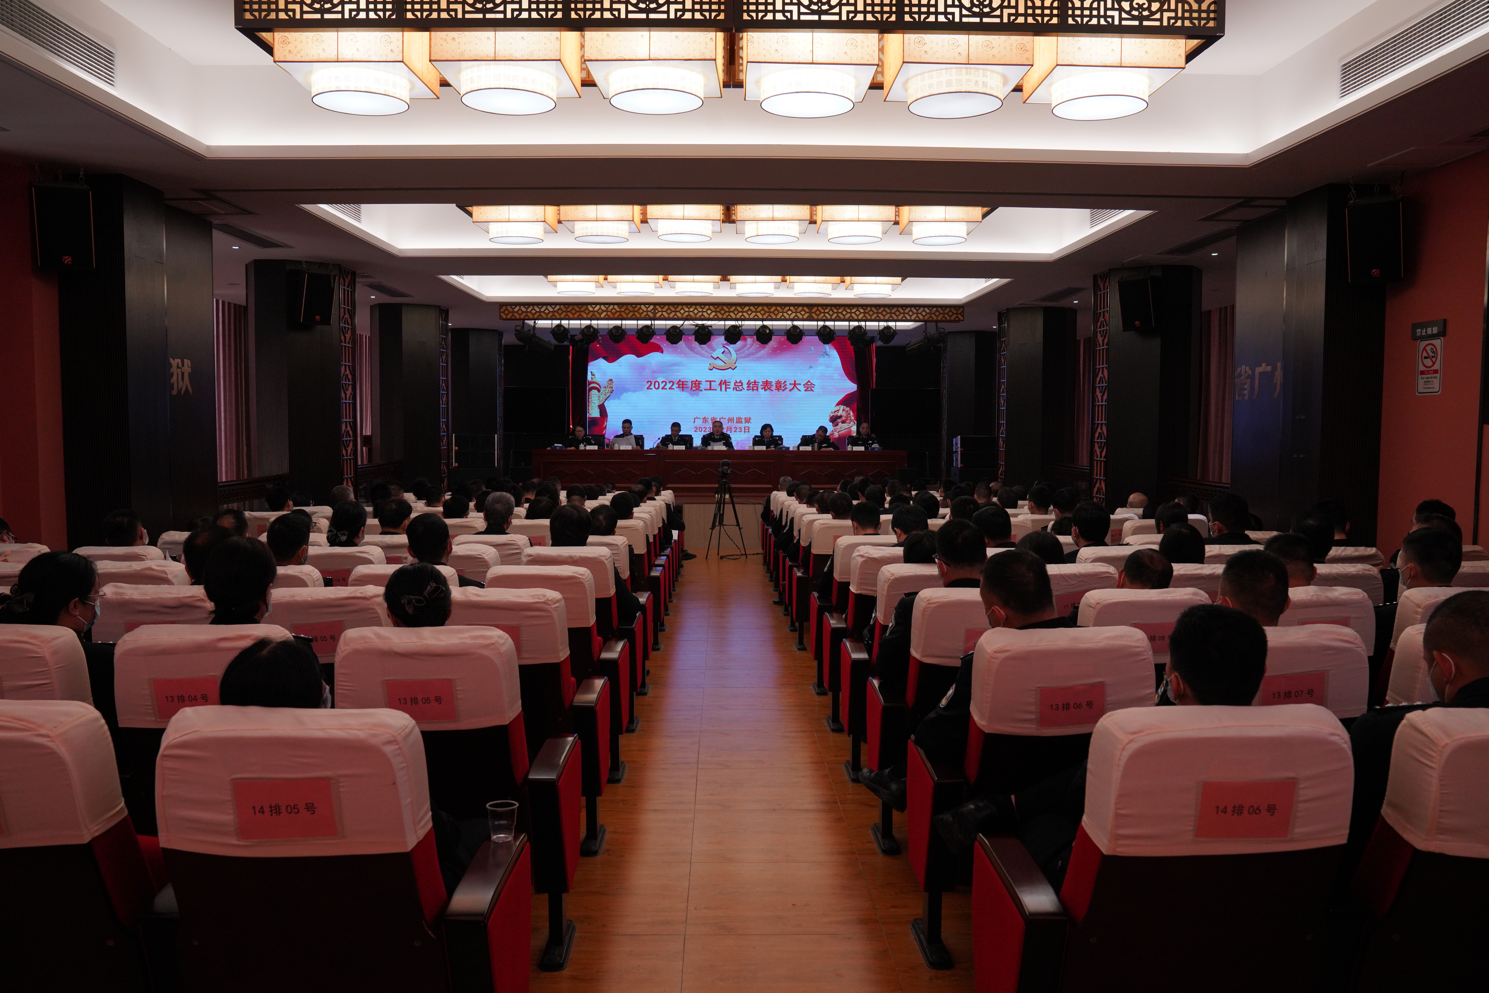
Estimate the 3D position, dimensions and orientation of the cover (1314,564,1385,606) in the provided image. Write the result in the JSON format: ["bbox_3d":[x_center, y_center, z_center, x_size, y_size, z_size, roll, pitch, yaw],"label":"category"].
[{"bbox_3d":[2.599,0.433,4.759,0.441,0.255,0.150,0,14,-1],"label":"cover"}]

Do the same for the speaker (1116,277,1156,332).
[{"bbox_3d":[3.969,-1.954,10.794,0.295,0.500,0.290,3,23,34],"label":"speaker"}]

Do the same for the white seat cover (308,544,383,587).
[{"bbox_3d":[-2.124,0.389,5.600,0.465,0.255,0.185,0,4,-1],"label":"white seat cover"}]

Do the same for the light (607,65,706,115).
[{"bbox_3d":[-0.422,-1.957,5.198,0.460,0.112,0.460,0,4,-1],"label":"light"}]

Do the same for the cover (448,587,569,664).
[{"bbox_3d":[-0.869,0.457,3.818,0.465,0.255,0.185,0,4,-1],"label":"cover"}]

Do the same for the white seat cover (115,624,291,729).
[{"bbox_3d":[-1.427,0.486,2.918,0.465,0.255,0.185,0,4,-1],"label":"white seat cover"}]

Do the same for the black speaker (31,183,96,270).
[{"bbox_3d":[-4.654,-1.838,7.353,0.360,0.550,0.360,-2,16,-25],"label":"black speaker"}]

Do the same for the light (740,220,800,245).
[{"bbox_3d":[0.243,-2.239,9.146,0.460,0.112,0.460,0,4,-1],"label":"light"}]

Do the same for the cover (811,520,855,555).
[{"bbox_3d":[0.756,0.306,8.120,0.465,0.255,0.185,0,4,-1],"label":"cover"}]

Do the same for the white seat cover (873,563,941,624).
[{"bbox_3d":[0.813,0.428,4.654,0.465,0.260,0.150,0,12,-1],"label":"white seat cover"}]

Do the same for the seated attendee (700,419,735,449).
[{"bbox_3d":[-0.473,-0.675,18.561,0.580,1.270,0.700,0,4,-1],"label":"seated attendee"}]

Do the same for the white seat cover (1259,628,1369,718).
[{"bbox_3d":[1.362,0.463,2.817,0.440,0.240,0.155,0,12,-4],"label":"white seat cover"}]

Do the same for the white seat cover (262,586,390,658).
[{"bbox_3d":[-1.409,0.423,3.642,0.440,0.240,0.155,0,12,2],"label":"white seat cover"}]

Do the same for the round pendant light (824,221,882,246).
[{"bbox_3d":[1.068,-2.527,10.356,0.523,0.127,0.523,0,4,-1],"label":"round pendant light"}]

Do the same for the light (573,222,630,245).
[{"bbox_3d":[-1.362,-2.517,10.296,0.523,0.127,0.523,0,4,-1],"label":"light"}]

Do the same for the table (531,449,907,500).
[{"bbox_3d":[-0.403,-0.384,17.810,6.127,0.770,0.600,0,4,-1],"label":"table"}]

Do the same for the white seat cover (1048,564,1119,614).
[{"bbox_3d":[1.416,0.436,4.712,0.441,0.255,0.150,0,14,-1],"label":"white seat cover"}]

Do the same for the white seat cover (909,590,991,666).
[{"bbox_3d":[0.835,0.466,3.787,0.441,0.255,0.150,0,14,-1],"label":"white seat cover"}]

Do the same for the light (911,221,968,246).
[{"bbox_3d":[1.891,-2.528,10.386,0.523,0.127,0.523,0,4,-1],"label":"light"}]

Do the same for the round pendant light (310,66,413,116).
[{"bbox_3d":[-1.844,-1.948,5.179,0.460,0.112,0.460,0,4,0],"label":"round pendant light"}]

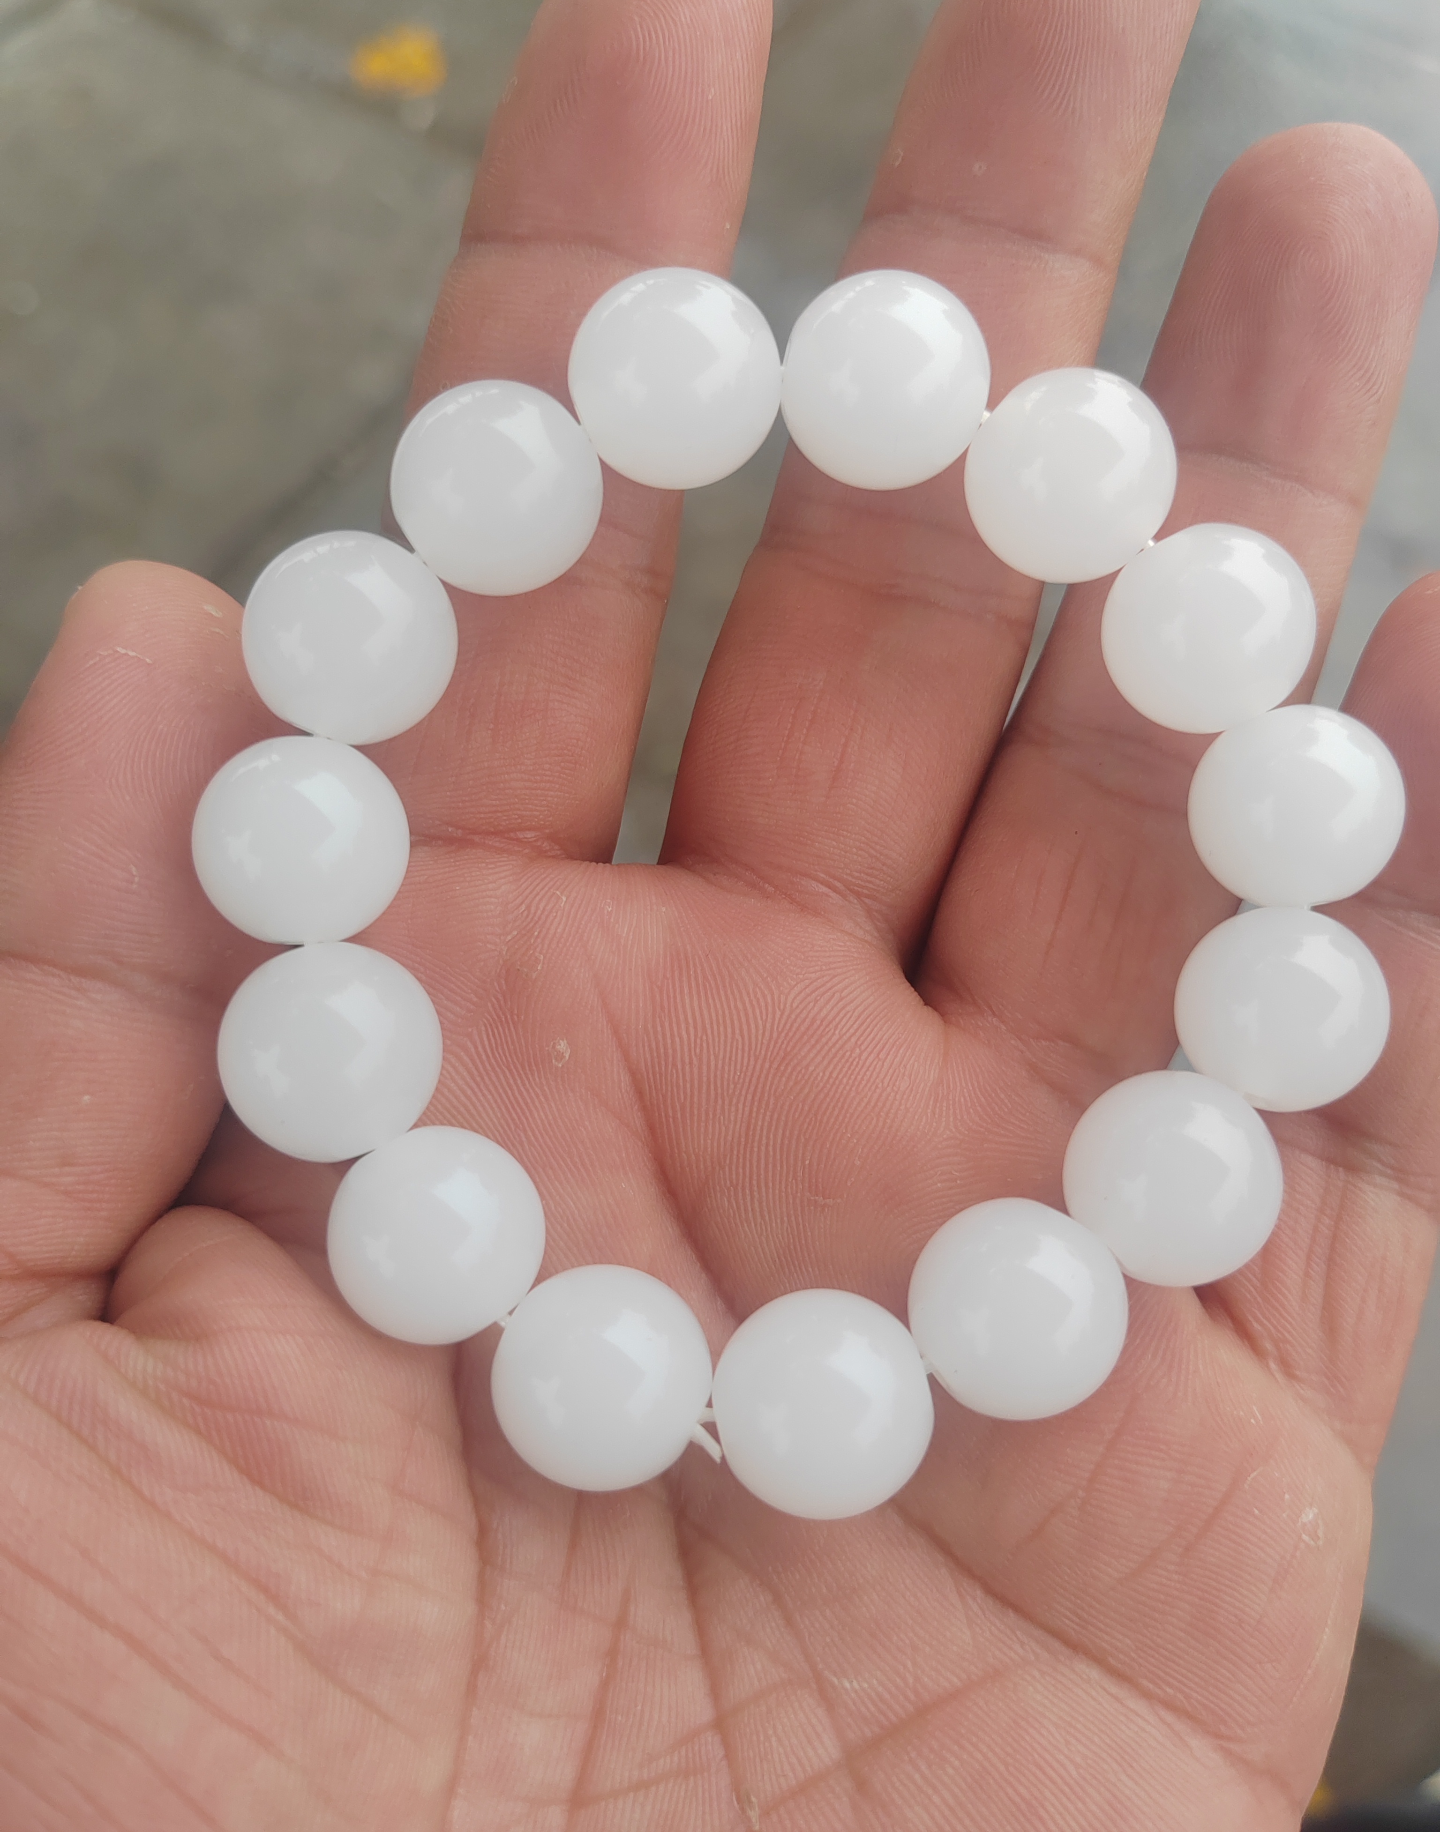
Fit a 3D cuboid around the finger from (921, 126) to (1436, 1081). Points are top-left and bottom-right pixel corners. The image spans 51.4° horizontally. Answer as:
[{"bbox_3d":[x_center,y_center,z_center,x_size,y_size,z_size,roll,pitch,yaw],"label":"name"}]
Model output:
[{"bbox_3d":[0.035,-0.022,0.113,0.019,0.018,0.074,17,88,7],"label":"finger"}]

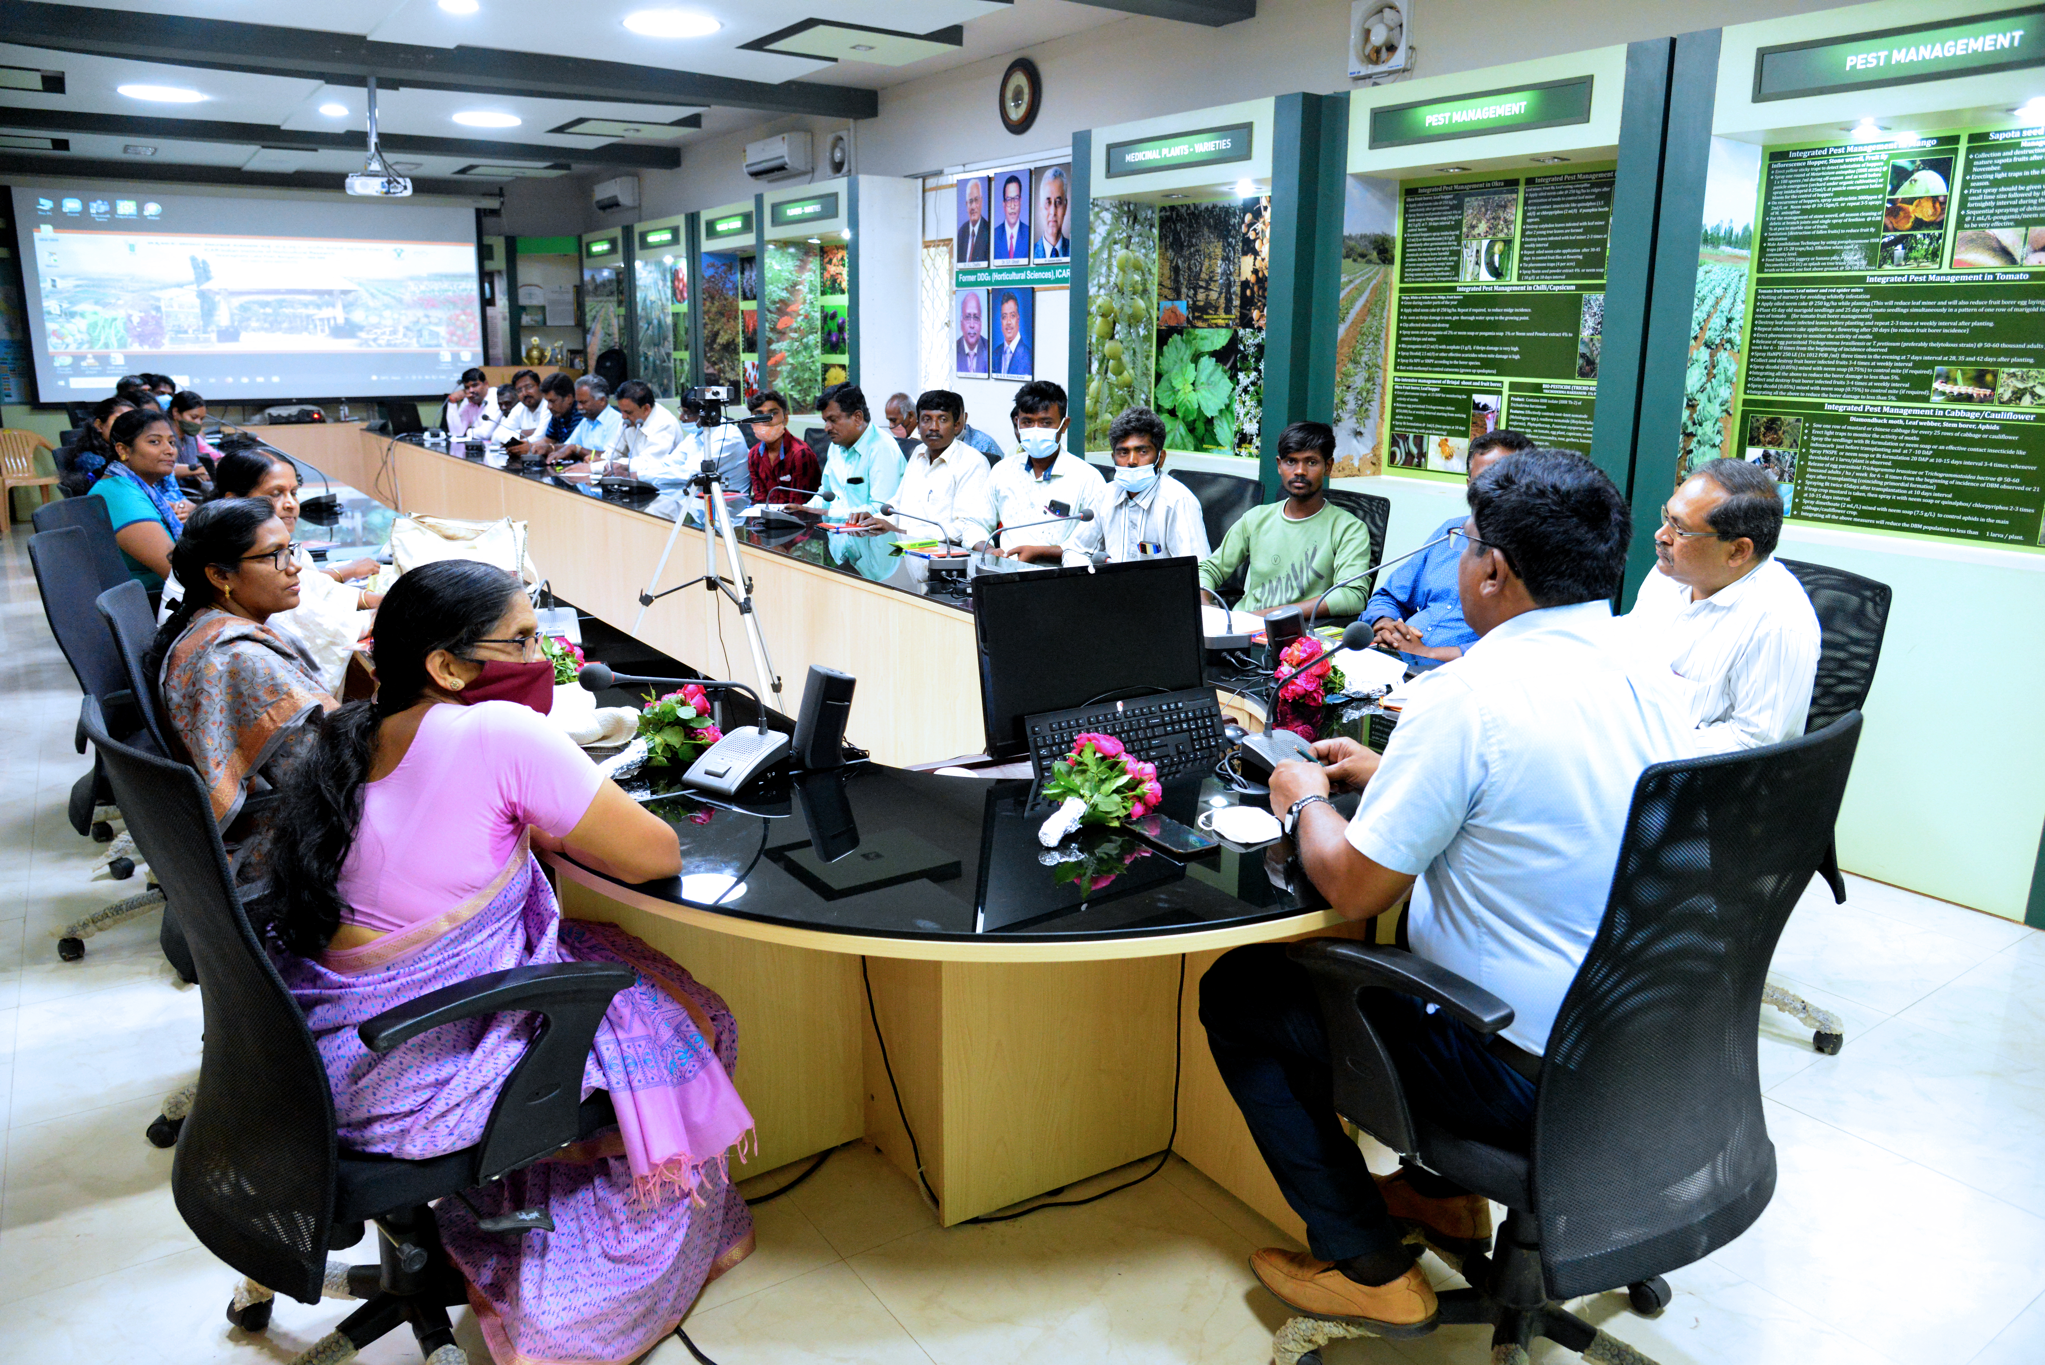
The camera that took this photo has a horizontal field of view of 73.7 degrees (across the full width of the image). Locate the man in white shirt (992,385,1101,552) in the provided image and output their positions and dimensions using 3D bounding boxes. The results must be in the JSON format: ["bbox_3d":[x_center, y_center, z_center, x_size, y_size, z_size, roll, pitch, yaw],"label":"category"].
[{"bbox_3d":[0.086,-0.294,4.617,0.540,1.350,0.720,8,17,29],"label":"man in white shirt"}]

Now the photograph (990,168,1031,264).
[{"bbox_3d":[-0.044,-2.612,7.685,0.030,0.510,0.360,-10,18,-34],"label":"photograph"}]

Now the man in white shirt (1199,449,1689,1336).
[{"bbox_3d":[0.653,0.343,2.148,0.610,1.380,0.670,-13,20,-40],"label":"man in white shirt"}]

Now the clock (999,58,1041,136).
[{"bbox_3d":[-0.010,-3.169,7.380,0.050,0.375,0.375,-10,18,-34],"label":"clock"}]

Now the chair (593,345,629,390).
[{"bbox_3d":[-3.337,-1.843,10.631,0.620,1.300,0.600,-10,18,-34],"label":"chair"}]

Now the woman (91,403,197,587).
[{"bbox_3d":[-2.806,-0.321,4.832,0.750,1.270,0.460,-6,16,-22],"label":"woman"}]

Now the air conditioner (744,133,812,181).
[{"bbox_3d":[-1.779,-3.834,10.035,0.200,0.270,0.750,-10,18,-34],"label":"air conditioner"}]

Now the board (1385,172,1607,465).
[{"bbox_3d":[1.797,-1.296,5.061,0.030,1.150,1.080,-10,18,-34],"label":"board"}]

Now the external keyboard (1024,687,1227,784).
[{"bbox_3d":[0.210,0.109,2.602,0.442,0.140,0.026,-8,-18,-29],"label":"external keyboard"}]

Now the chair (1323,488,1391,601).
[{"bbox_3d":[0.866,-0.135,4.694,0.620,1.000,0.620,-10,18,-34],"label":"chair"}]

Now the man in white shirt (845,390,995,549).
[{"bbox_3d":[-0.514,-0.656,6.119,0.540,1.270,0.780,11,18,35],"label":"man in white shirt"}]

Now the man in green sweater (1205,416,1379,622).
[{"bbox_3d":[0.821,-0.184,4.370,0.560,1.260,0.750,9,17,29],"label":"man in green sweater"}]

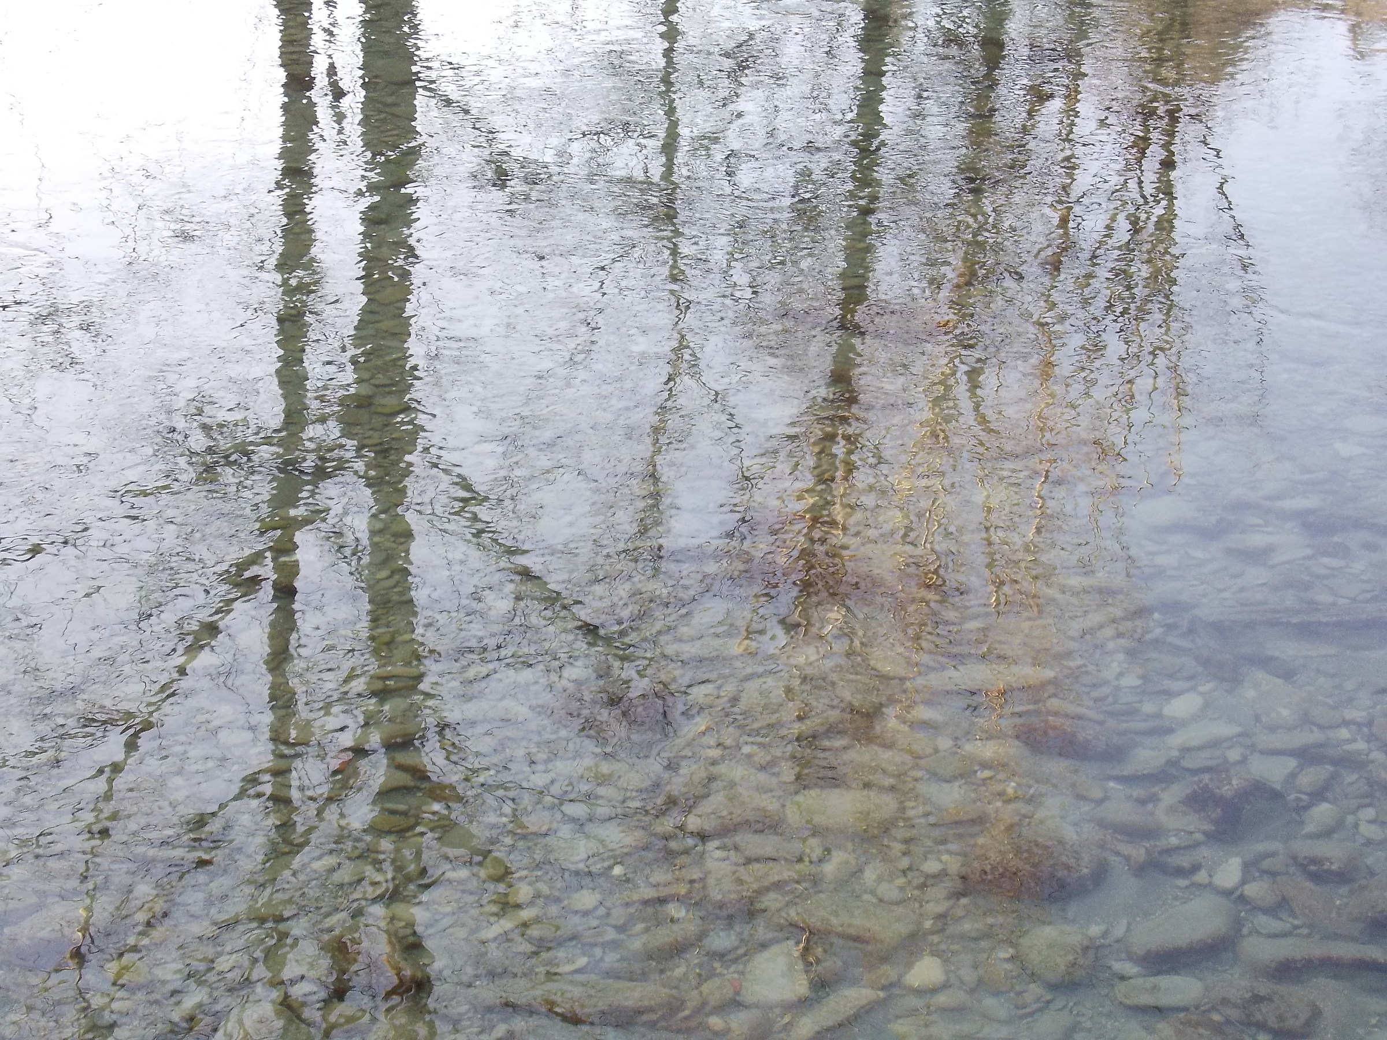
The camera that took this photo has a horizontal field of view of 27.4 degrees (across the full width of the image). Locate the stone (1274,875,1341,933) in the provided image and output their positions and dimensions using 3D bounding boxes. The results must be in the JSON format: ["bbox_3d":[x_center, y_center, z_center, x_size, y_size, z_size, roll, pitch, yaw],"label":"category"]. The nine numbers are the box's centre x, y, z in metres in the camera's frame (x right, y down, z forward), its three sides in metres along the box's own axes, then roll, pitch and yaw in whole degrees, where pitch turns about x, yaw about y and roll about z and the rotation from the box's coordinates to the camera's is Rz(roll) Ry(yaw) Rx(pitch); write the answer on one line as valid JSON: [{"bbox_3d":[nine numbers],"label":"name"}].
[{"bbox_3d":[0.911,0.570,4.221,0.068,0.042,0.135,-11,23,-28],"label":"stone"}]

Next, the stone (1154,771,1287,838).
[{"bbox_3d":[0.833,0.450,4.495,0.205,0.079,0.127,0,20,0],"label":"stone"}]

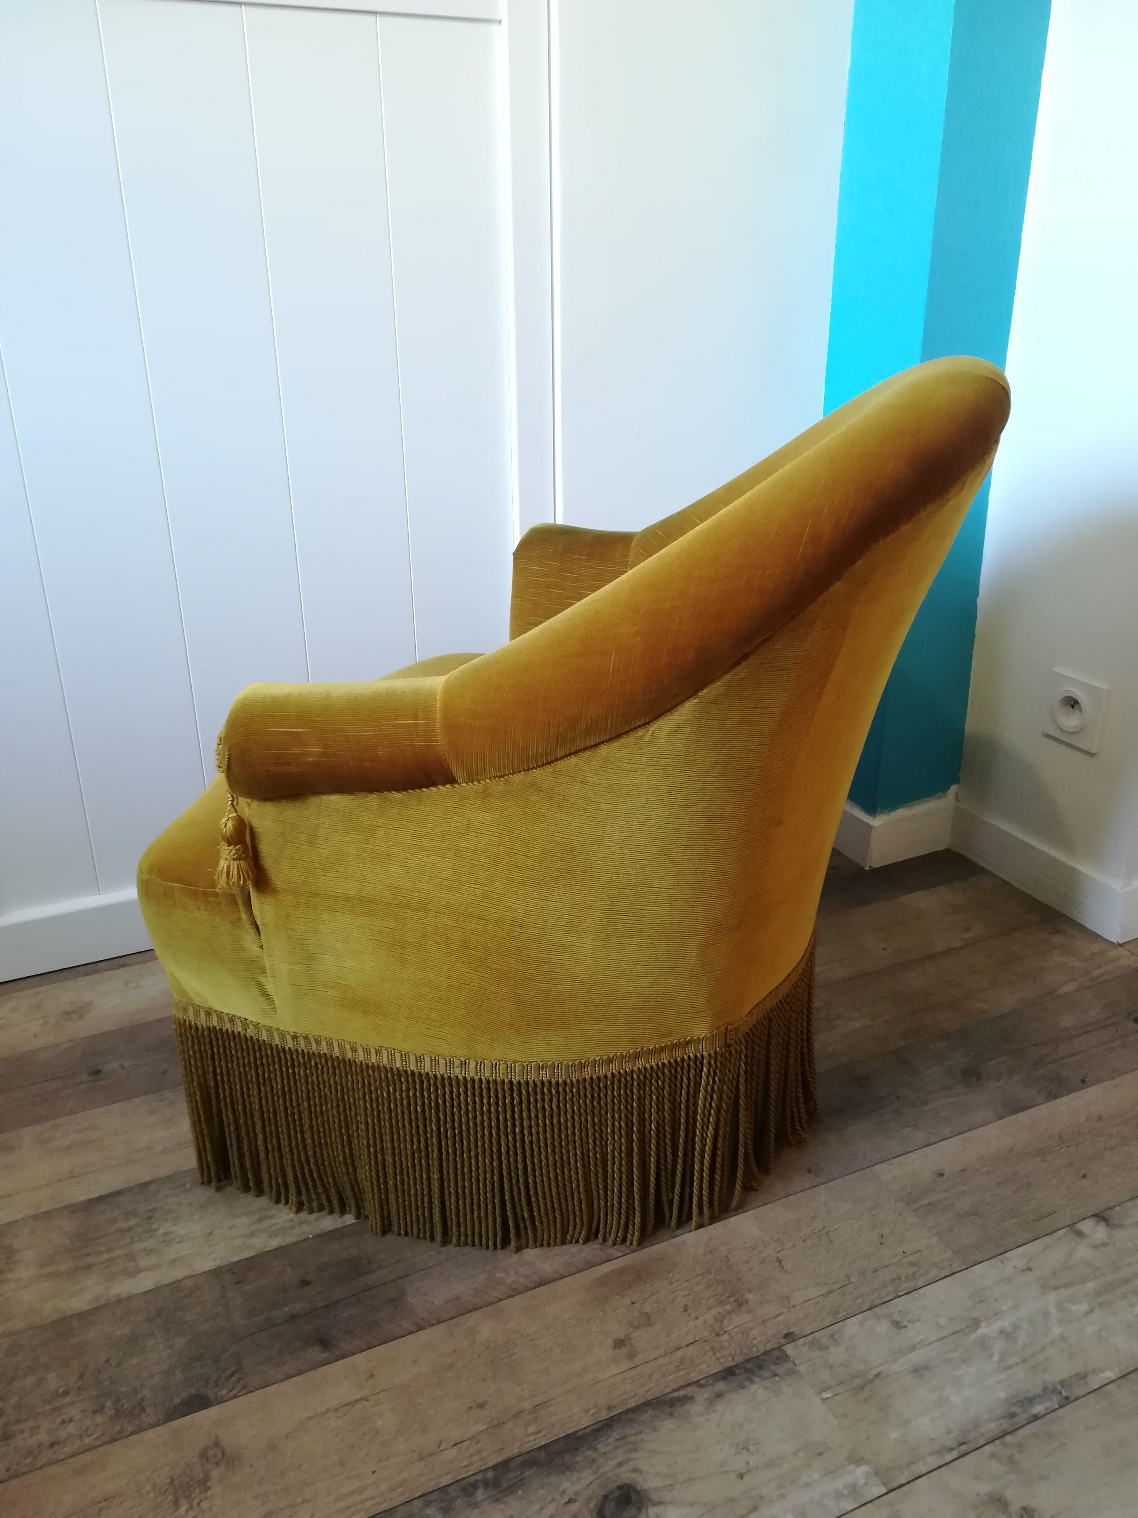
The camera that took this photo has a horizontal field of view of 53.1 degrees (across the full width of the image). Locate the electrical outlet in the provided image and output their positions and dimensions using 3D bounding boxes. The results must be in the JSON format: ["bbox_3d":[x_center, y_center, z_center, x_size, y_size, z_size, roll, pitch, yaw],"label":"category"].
[{"bbox_3d":[0.618,-0.058,1.390,0.011,0.081,0.081,-10,24,-22],"label":"electrical outlet"}]

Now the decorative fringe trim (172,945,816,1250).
[{"bbox_3d":[-0.019,0.214,1.173,0.565,0.195,0.560,6,23,15],"label":"decorative fringe trim"}]

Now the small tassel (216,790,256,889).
[{"bbox_3d":[-0.253,0.062,0.867,0.031,0.077,0.031,6,23,15],"label":"small tassel"}]

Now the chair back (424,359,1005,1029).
[{"bbox_3d":[0.161,-0.089,0.989,0.380,0.492,0.640,6,23,15],"label":"chair back"}]

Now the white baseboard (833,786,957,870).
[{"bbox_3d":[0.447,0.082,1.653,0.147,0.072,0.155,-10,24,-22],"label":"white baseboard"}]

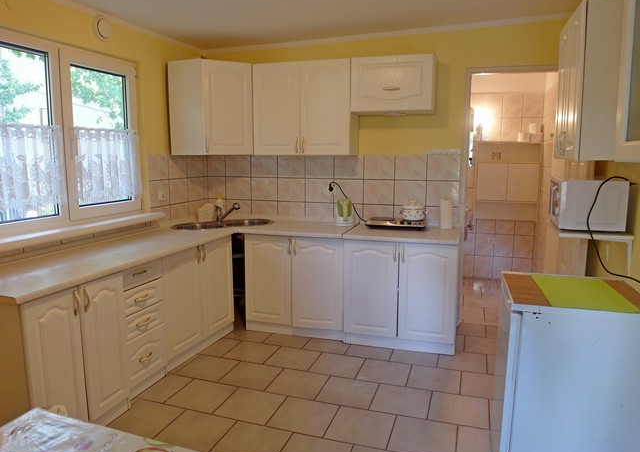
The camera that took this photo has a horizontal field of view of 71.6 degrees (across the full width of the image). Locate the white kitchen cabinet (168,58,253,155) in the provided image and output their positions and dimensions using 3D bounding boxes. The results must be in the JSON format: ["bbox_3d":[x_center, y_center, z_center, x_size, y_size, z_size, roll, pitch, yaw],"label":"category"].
[{"bbox_3d":[-0.812,-0.944,3.671,0.594,0.714,0.594,3,9,19],"label":"white kitchen cabinet"}]

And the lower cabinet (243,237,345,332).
[{"bbox_3d":[-0.123,0.441,3.686,0.800,0.785,0.530,3,9,19],"label":"lower cabinet"}]

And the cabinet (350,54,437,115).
[{"bbox_3d":[0.577,-1.070,3.423,0.605,0.390,0.307,3,9,17],"label":"cabinet"}]

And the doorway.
[{"bbox_3d":[1.566,-0.187,3.460,0.888,2.022,0.160,3,9,17],"label":"doorway"}]

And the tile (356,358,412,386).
[{"bbox_3d":[0.428,0.967,2.925,0.317,0.010,0.317,3,9,18],"label":"tile"}]

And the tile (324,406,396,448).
[{"bbox_3d":[0.218,1.054,2.324,0.317,0.010,0.317,3,9,18],"label":"tile"}]

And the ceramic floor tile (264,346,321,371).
[{"bbox_3d":[-0.186,0.937,3.124,0.317,0.010,0.317,3,9,18],"label":"ceramic floor tile"}]

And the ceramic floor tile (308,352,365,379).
[{"bbox_3d":[0.118,0.921,2.926,0.308,0.012,0.308,3,9,18],"label":"ceramic floor tile"}]

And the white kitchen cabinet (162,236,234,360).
[{"bbox_3d":[-1.084,0.504,3.249,0.530,0.785,0.800,3,9,19],"label":"white kitchen cabinet"}]

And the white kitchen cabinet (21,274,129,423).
[{"bbox_3d":[-1.400,0.657,2.228,0.554,0.797,0.589,3,9,17],"label":"white kitchen cabinet"}]

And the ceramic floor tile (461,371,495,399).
[{"bbox_3d":[1.023,0.982,2.691,0.315,0.010,0.315,3,9,19],"label":"ceramic floor tile"}]

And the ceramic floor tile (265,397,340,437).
[{"bbox_3d":[-0.081,1.006,2.344,0.308,0.012,0.308,3,9,18],"label":"ceramic floor tile"}]

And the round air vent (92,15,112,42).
[{"bbox_3d":[-1.423,-1.304,2.928,0.035,0.160,0.160,3,9,17],"label":"round air vent"}]

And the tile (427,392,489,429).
[{"bbox_3d":[0.770,1.018,2.442,0.315,0.010,0.315,3,9,19],"label":"tile"}]

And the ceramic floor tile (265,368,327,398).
[{"bbox_3d":[-0.129,0.957,2.684,0.308,0.012,0.308,3,9,18],"label":"ceramic floor tile"}]

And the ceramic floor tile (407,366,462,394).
[{"bbox_3d":[0.722,0.968,2.792,0.315,0.010,0.315,3,9,19],"label":"ceramic floor tile"}]

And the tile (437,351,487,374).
[{"bbox_3d":[0.975,0.933,3.040,0.315,0.010,0.315,3,9,19],"label":"tile"}]

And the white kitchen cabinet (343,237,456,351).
[{"bbox_3d":[0.622,0.462,3.371,0.780,0.767,0.570,2,9,15],"label":"white kitchen cabinet"}]

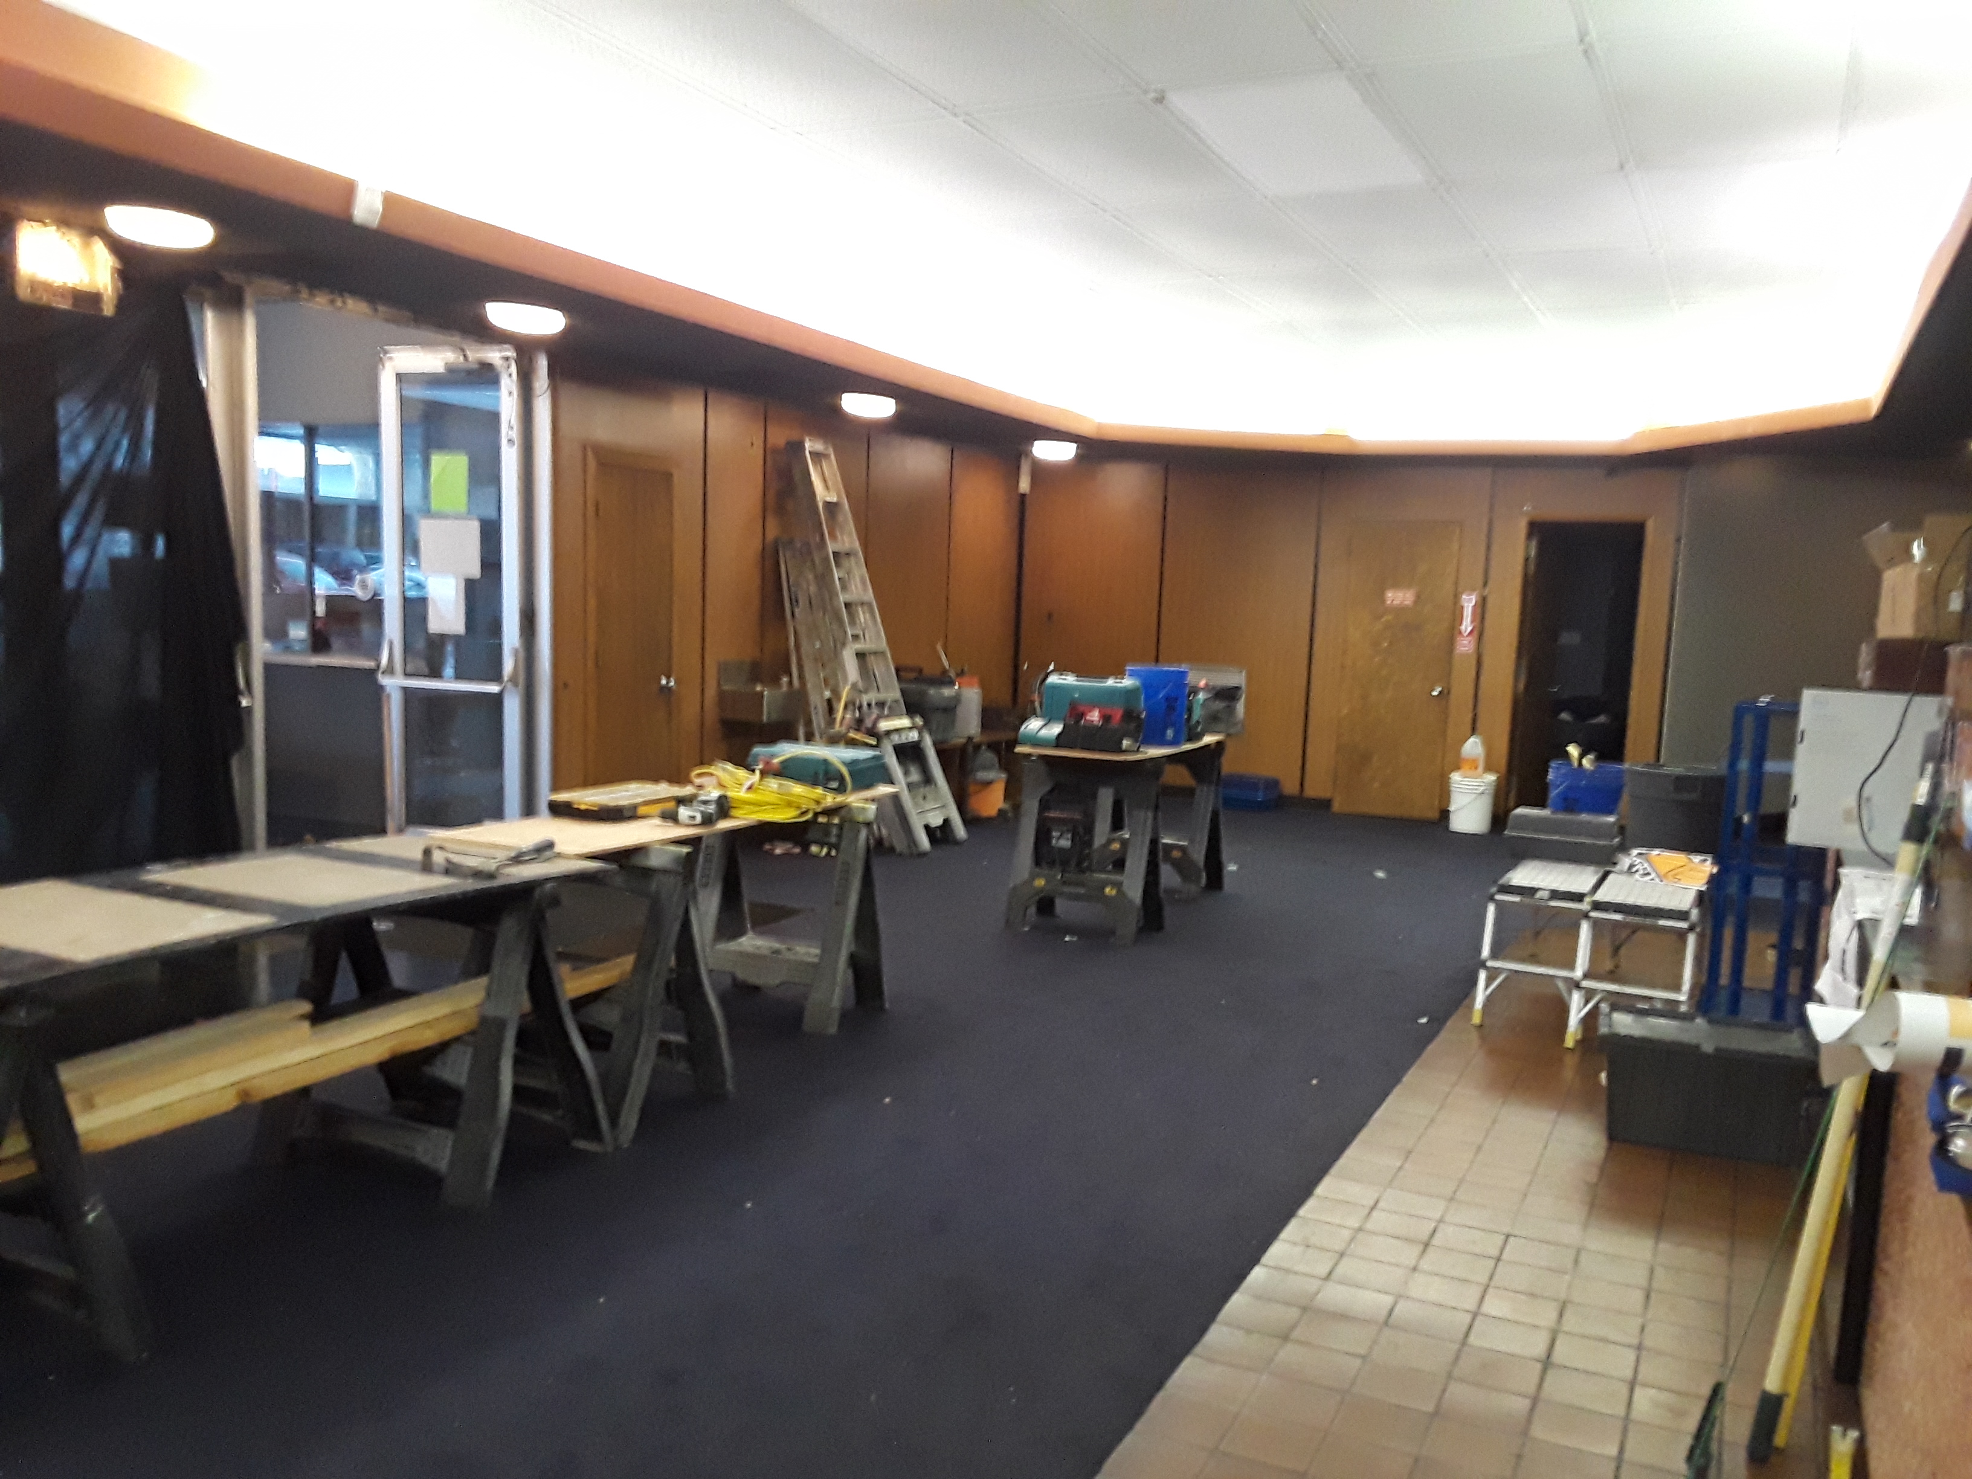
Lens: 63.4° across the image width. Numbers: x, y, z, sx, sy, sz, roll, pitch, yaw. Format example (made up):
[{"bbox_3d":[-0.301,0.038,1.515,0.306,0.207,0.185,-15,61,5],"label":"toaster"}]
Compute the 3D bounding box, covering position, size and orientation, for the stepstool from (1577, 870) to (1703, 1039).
[{"bbox_3d":[2.350,0.779,5.680,0.360,0.490,0.760,4,6,26],"label":"stepstool"}]

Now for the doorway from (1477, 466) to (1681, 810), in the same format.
[{"bbox_3d":[3.884,-0.584,10.563,1.173,2.407,0.140,4,6,26],"label":"doorway"}]

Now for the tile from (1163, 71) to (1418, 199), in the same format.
[{"bbox_3d":[1.014,-1.893,5.033,0.605,0.020,1.215,4,6,26],"label":"tile"}]

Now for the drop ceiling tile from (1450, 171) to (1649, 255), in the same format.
[{"bbox_3d":[2.098,-1.936,5.891,0.610,0.020,1.220,4,6,26],"label":"drop ceiling tile"}]

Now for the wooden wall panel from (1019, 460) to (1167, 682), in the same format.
[{"bbox_3d":[0.777,-0.878,12.022,1.138,2.377,0.040,4,6,26],"label":"wooden wall panel"}]

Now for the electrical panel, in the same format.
[{"bbox_3d":[2.610,0.090,4.721,0.380,0.465,0.140,4,6,26],"label":"electrical panel"}]

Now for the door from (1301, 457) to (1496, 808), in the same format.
[{"bbox_3d":[2.876,-0.683,11.238,1.150,2.380,0.060,4,6,26],"label":"door"}]

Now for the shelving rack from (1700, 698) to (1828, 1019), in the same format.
[{"bbox_3d":[2.676,0.458,5.468,0.360,1.140,0.360,4,5,26],"label":"shelving rack"}]

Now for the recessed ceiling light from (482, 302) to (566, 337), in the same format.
[{"bbox_3d":[-1.685,-1.541,5.833,0.285,0.070,0.285,4,5,26],"label":"recessed ceiling light"}]

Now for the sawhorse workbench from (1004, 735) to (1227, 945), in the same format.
[{"bbox_3d":[0.658,0.402,7.409,0.624,0.775,1.511,4,5,22],"label":"sawhorse workbench"}]

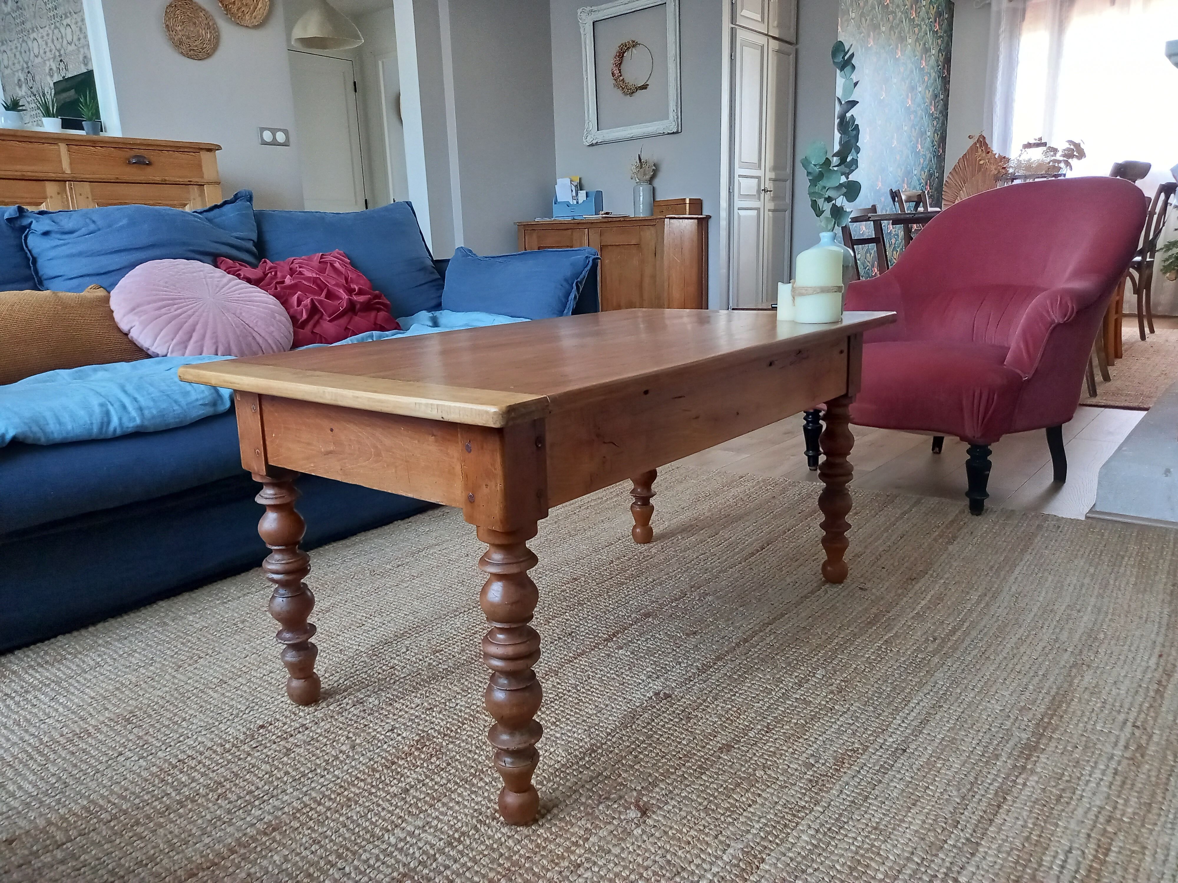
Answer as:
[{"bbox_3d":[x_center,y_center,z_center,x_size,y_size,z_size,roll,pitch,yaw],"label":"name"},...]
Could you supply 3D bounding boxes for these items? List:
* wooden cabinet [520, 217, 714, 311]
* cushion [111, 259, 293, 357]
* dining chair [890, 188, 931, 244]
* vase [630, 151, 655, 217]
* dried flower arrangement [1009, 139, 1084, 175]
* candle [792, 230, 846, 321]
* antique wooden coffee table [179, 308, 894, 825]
[{"bbox_3d":[0.168,-1.270,6.553,1.407,0.817,0.553,8,17,38],"label":"wooden cabinet"},{"bbox_3d":[-0.899,-0.295,2.000,0.405,0.130,0.405,46,31,26],"label":"cushion"},{"bbox_3d":[1.952,-0.917,4.588,0.490,0.880,0.440,8,17,38],"label":"dining chair"},{"bbox_3d":[0.395,-1.890,6.238,0.182,0.470,0.182,-2,13,0],"label":"vase"},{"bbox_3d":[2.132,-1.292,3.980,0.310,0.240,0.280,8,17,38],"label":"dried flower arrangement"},{"bbox_3d":[0.388,-0.267,1.427,0.081,0.130,0.081,1,13,15],"label":"candle"},{"bbox_3d":[0.011,0.082,1.392,0.609,0.507,1.006,8,17,38],"label":"antique wooden coffee table"}]

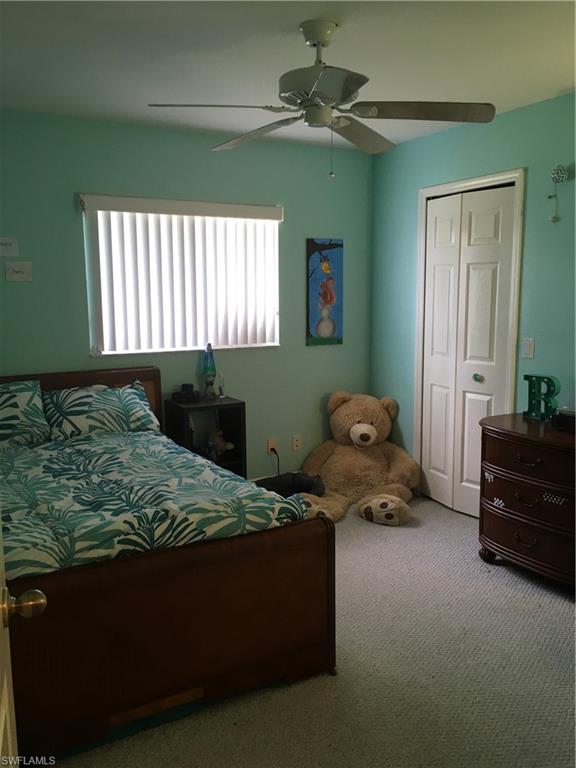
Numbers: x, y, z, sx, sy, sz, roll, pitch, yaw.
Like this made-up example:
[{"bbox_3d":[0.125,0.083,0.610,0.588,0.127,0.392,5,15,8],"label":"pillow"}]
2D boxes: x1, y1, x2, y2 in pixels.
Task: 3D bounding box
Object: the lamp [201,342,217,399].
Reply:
[{"bbox_3d":[-0.515,-0.079,4.200,0.092,0.365,0.092,0,8,0],"label":"lamp"}]

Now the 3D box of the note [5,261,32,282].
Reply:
[{"bbox_3d":[-1.541,-0.643,3.694,0.140,0.107,0.004,-5,9,-28],"label":"note"}]

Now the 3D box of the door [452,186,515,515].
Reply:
[{"bbox_3d":[1.188,-0.151,3.914,0.038,1.995,0.372,-6,10,-34],"label":"door"}]

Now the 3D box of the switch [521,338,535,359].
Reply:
[{"bbox_3d":[1.335,-0.193,3.592,0.011,0.115,0.075,-5,9,-28],"label":"switch"}]

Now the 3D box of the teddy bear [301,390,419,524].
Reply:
[{"bbox_3d":[0.462,0.444,4.315,0.770,0.750,0.750,0,8,4],"label":"teddy bear"}]

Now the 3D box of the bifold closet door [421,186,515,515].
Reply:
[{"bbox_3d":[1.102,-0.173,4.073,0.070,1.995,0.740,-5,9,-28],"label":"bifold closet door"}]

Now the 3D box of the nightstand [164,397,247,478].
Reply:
[{"bbox_3d":[-0.526,0.474,4.216,0.410,0.730,0.310,-5,9,-28],"label":"nightstand"}]

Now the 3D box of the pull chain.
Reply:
[{"bbox_3d":[0.171,-0.901,2.495,0.017,0.185,0.017,-5,9,-28],"label":"pull chain"}]

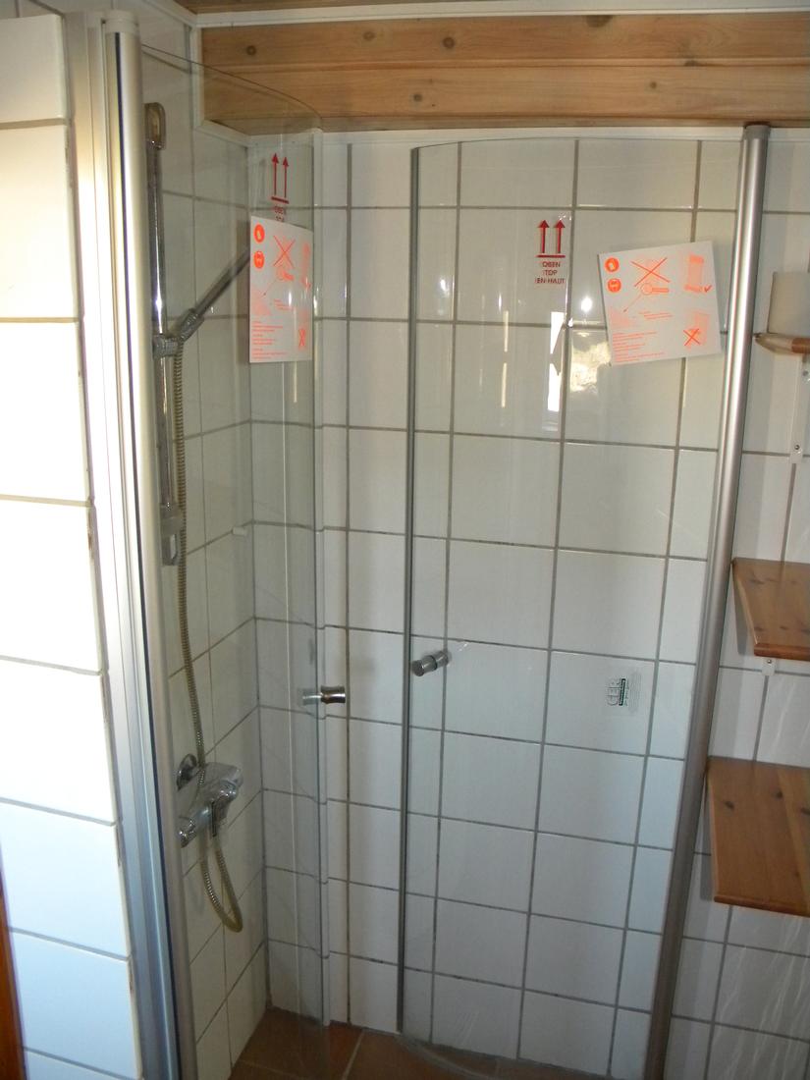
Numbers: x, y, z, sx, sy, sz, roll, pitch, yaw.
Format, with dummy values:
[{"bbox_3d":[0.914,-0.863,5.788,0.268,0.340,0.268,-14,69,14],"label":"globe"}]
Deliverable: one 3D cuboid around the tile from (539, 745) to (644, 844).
[{"bbox_3d":[0.366,0.502,1.726,0.196,0.196,0.010,5,15,13],"label":"tile"}]

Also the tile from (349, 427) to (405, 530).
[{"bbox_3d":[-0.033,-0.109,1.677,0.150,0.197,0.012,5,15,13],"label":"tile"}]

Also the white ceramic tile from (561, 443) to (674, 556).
[{"bbox_3d":[0.379,-0.074,1.570,0.196,0.196,0.010,5,15,13],"label":"white ceramic tile"}]

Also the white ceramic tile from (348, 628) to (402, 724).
[{"bbox_3d":[-0.017,0.281,1.769,0.196,0.196,0.010,5,16,13],"label":"white ceramic tile"}]

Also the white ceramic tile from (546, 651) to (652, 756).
[{"bbox_3d":[0.371,0.313,1.680,0.196,0.196,0.010,5,16,13],"label":"white ceramic tile"}]

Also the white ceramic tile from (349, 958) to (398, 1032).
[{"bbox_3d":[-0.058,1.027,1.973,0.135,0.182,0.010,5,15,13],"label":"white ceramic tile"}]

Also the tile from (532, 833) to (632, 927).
[{"bbox_3d":[0.360,0.691,1.777,0.196,0.196,0.010,5,15,13],"label":"tile"}]

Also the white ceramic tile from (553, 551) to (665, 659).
[{"bbox_3d":[0.376,0.119,1.622,0.196,0.196,0.010,5,15,13],"label":"white ceramic tile"}]

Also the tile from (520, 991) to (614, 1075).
[{"bbox_3d":[0.348,1.056,1.877,0.196,0.182,0.010,5,15,13],"label":"tile"}]

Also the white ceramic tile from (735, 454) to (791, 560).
[{"bbox_3d":[0.570,-0.059,1.532,0.196,0.196,0.010,5,16,13],"label":"white ceramic tile"}]

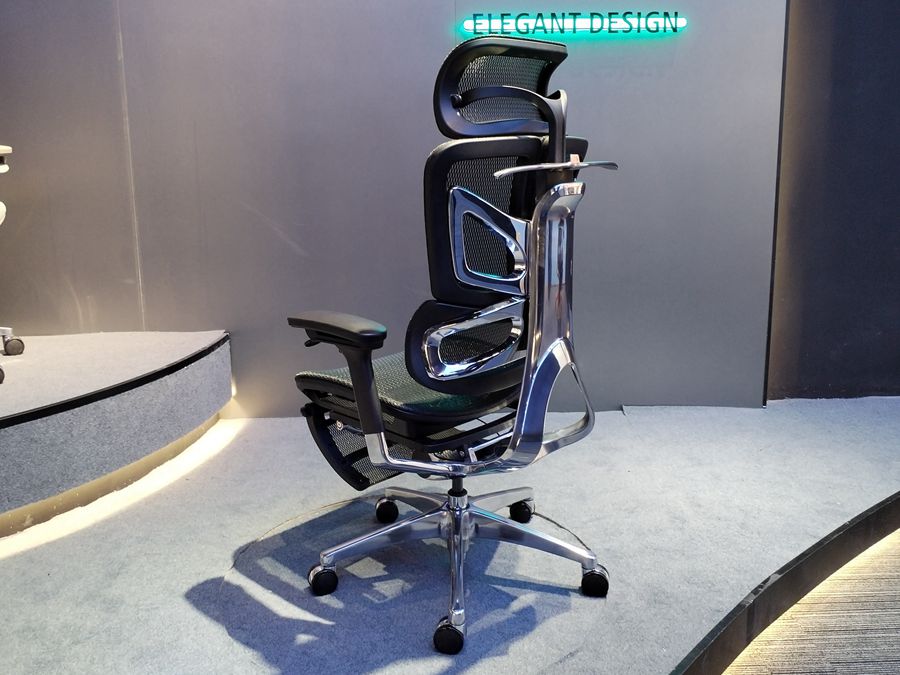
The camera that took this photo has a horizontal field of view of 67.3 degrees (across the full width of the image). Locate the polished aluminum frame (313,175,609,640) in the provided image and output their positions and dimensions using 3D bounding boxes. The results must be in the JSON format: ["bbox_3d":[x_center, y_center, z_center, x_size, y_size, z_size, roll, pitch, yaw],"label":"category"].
[{"bbox_3d":[0.022,0.121,1.620,0.690,0.948,0.726,-10,14,-43],"label":"polished aluminum frame"}]

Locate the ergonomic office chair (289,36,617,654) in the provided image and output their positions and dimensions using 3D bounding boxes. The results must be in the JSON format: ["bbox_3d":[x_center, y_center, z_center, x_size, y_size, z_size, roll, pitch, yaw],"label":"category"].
[{"bbox_3d":[0.011,-0.009,1.600,0.701,1.220,0.741,-10,14,-43],"label":"ergonomic office chair"}]

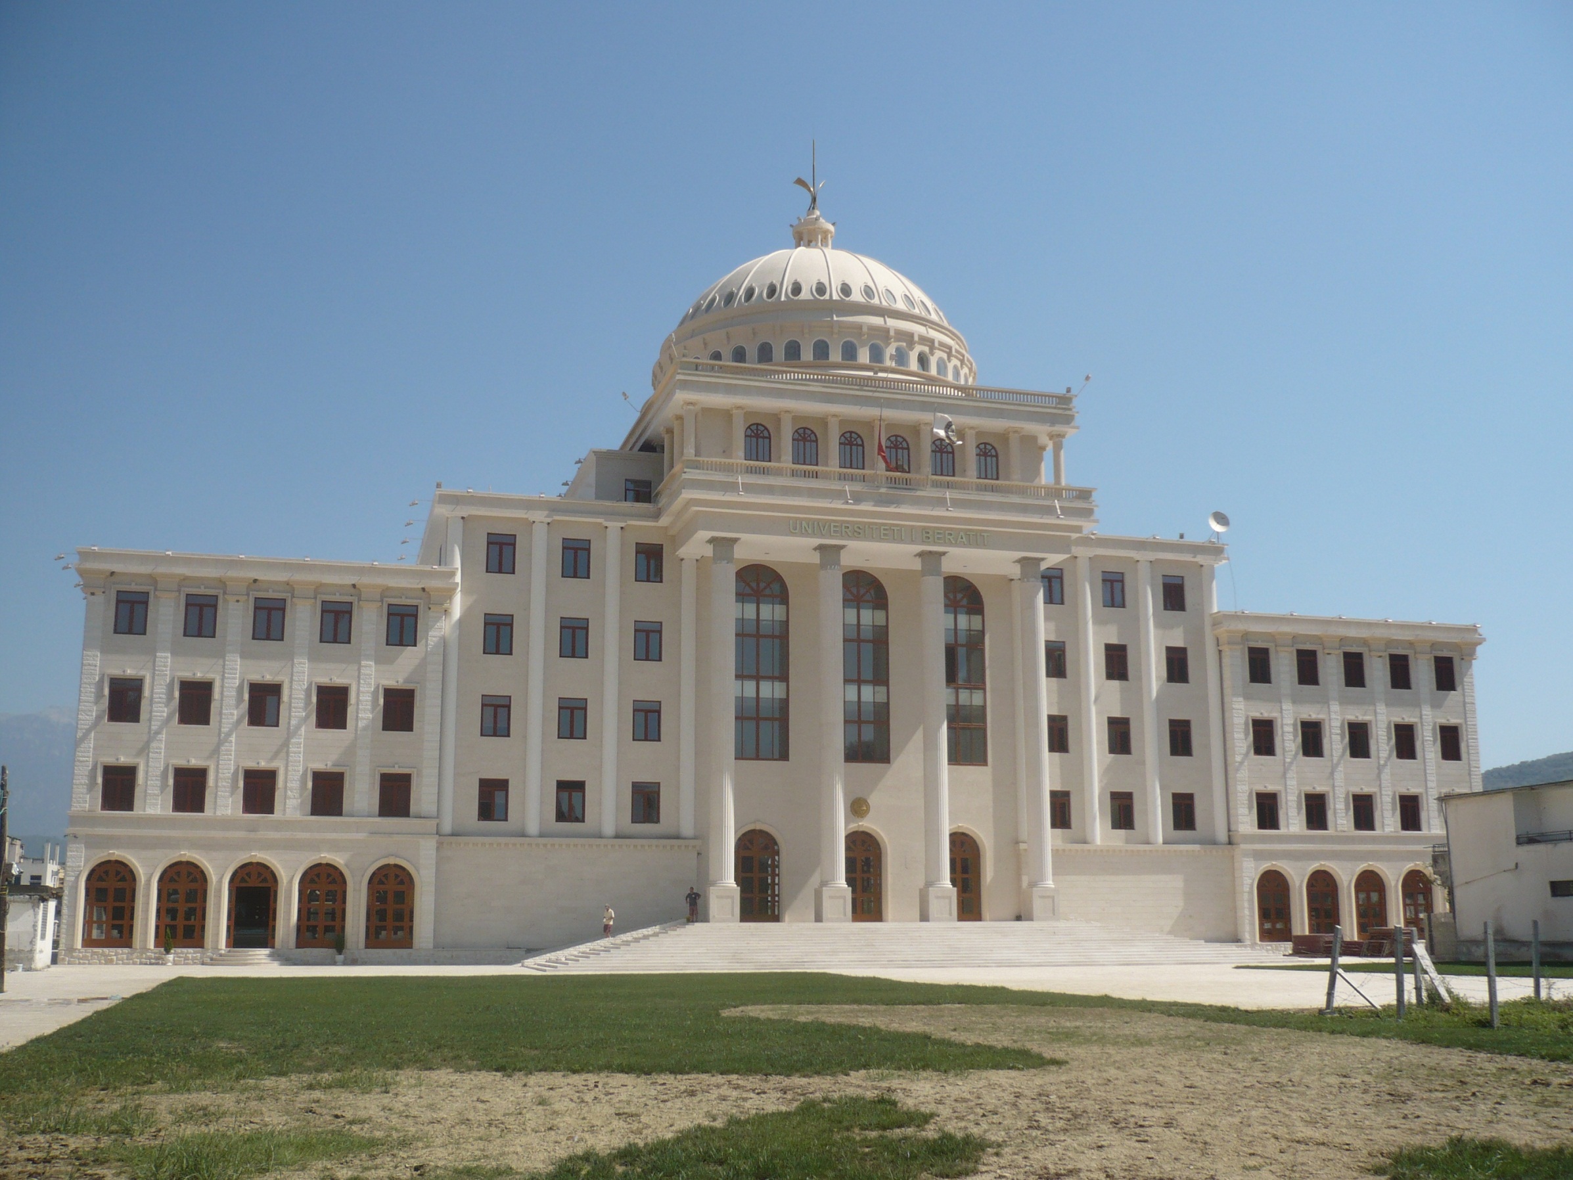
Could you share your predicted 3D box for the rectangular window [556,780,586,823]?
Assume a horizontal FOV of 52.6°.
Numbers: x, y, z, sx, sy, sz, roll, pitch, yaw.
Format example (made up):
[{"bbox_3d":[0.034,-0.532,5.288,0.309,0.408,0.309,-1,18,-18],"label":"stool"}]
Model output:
[{"bbox_3d":[-11.549,11.253,84.811,1.523,2.197,0.200,3,-11,-16],"label":"rectangular window"}]

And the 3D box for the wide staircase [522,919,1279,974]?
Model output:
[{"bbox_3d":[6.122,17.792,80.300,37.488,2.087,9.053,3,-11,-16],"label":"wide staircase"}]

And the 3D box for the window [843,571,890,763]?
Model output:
[{"bbox_3d":[3.983,4.139,87.119,3.500,10.670,0.250,3,-12,-15],"label":"window"}]

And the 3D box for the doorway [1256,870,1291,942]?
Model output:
[{"bbox_3d":[28.819,18.681,94.162,2.164,4.153,0.250,3,-11,-16],"label":"doorway"}]

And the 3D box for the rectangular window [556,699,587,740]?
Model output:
[{"bbox_3d":[-10.918,6.588,81.252,1.436,2.079,0.180,3,-12,-15],"label":"rectangular window"}]

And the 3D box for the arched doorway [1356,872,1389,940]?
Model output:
[{"bbox_3d":[34.409,18.546,93.745,2.269,4.109,0.300,3,-12,-15],"label":"arched doorway"}]

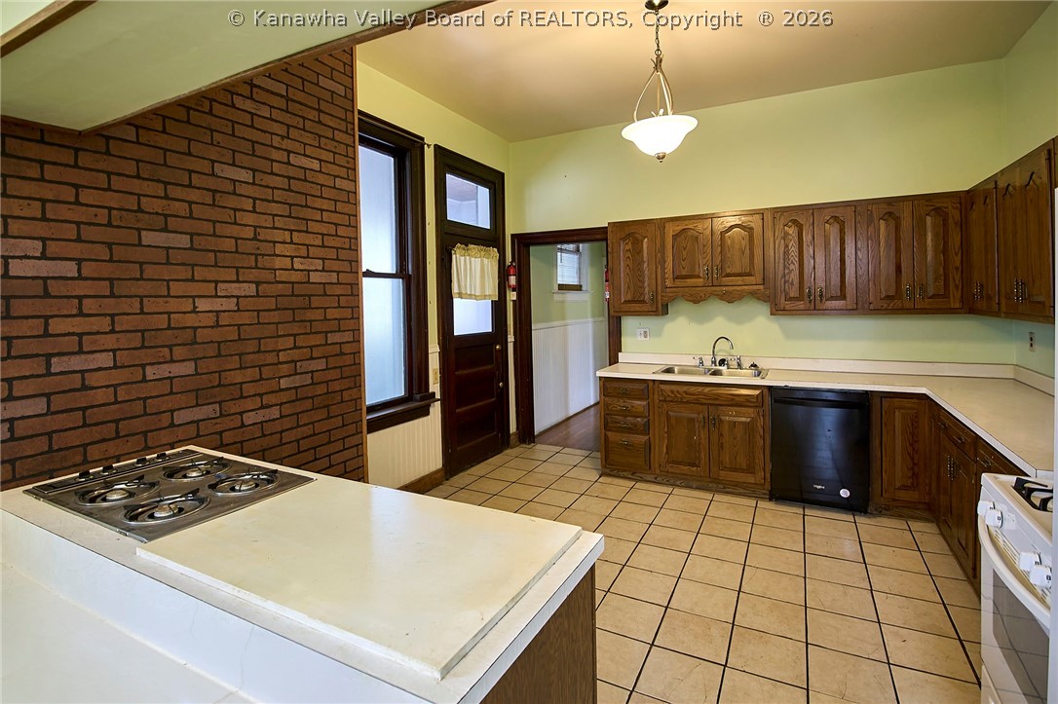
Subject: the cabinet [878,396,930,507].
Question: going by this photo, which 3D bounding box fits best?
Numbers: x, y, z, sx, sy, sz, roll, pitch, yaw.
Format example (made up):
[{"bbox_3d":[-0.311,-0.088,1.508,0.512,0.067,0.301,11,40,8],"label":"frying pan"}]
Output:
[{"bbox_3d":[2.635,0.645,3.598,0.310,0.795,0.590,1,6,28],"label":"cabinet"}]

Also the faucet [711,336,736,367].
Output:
[{"bbox_3d":[1.685,0.007,4.301,0.215,0.275,0.050,4,7,43],"label":"faucet"}]

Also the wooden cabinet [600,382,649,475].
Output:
[{"bbox_3d":[0.967,0.628,4.503,0.445,0.858,0.620,2,6,28],"label":"wooden cabinet"}]

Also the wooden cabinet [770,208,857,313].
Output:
[{"bbox_3d":[2.201,-0.699,3.862,0.587,0.815,0.365,2,6,28],"label":"wooden cabinet"}]

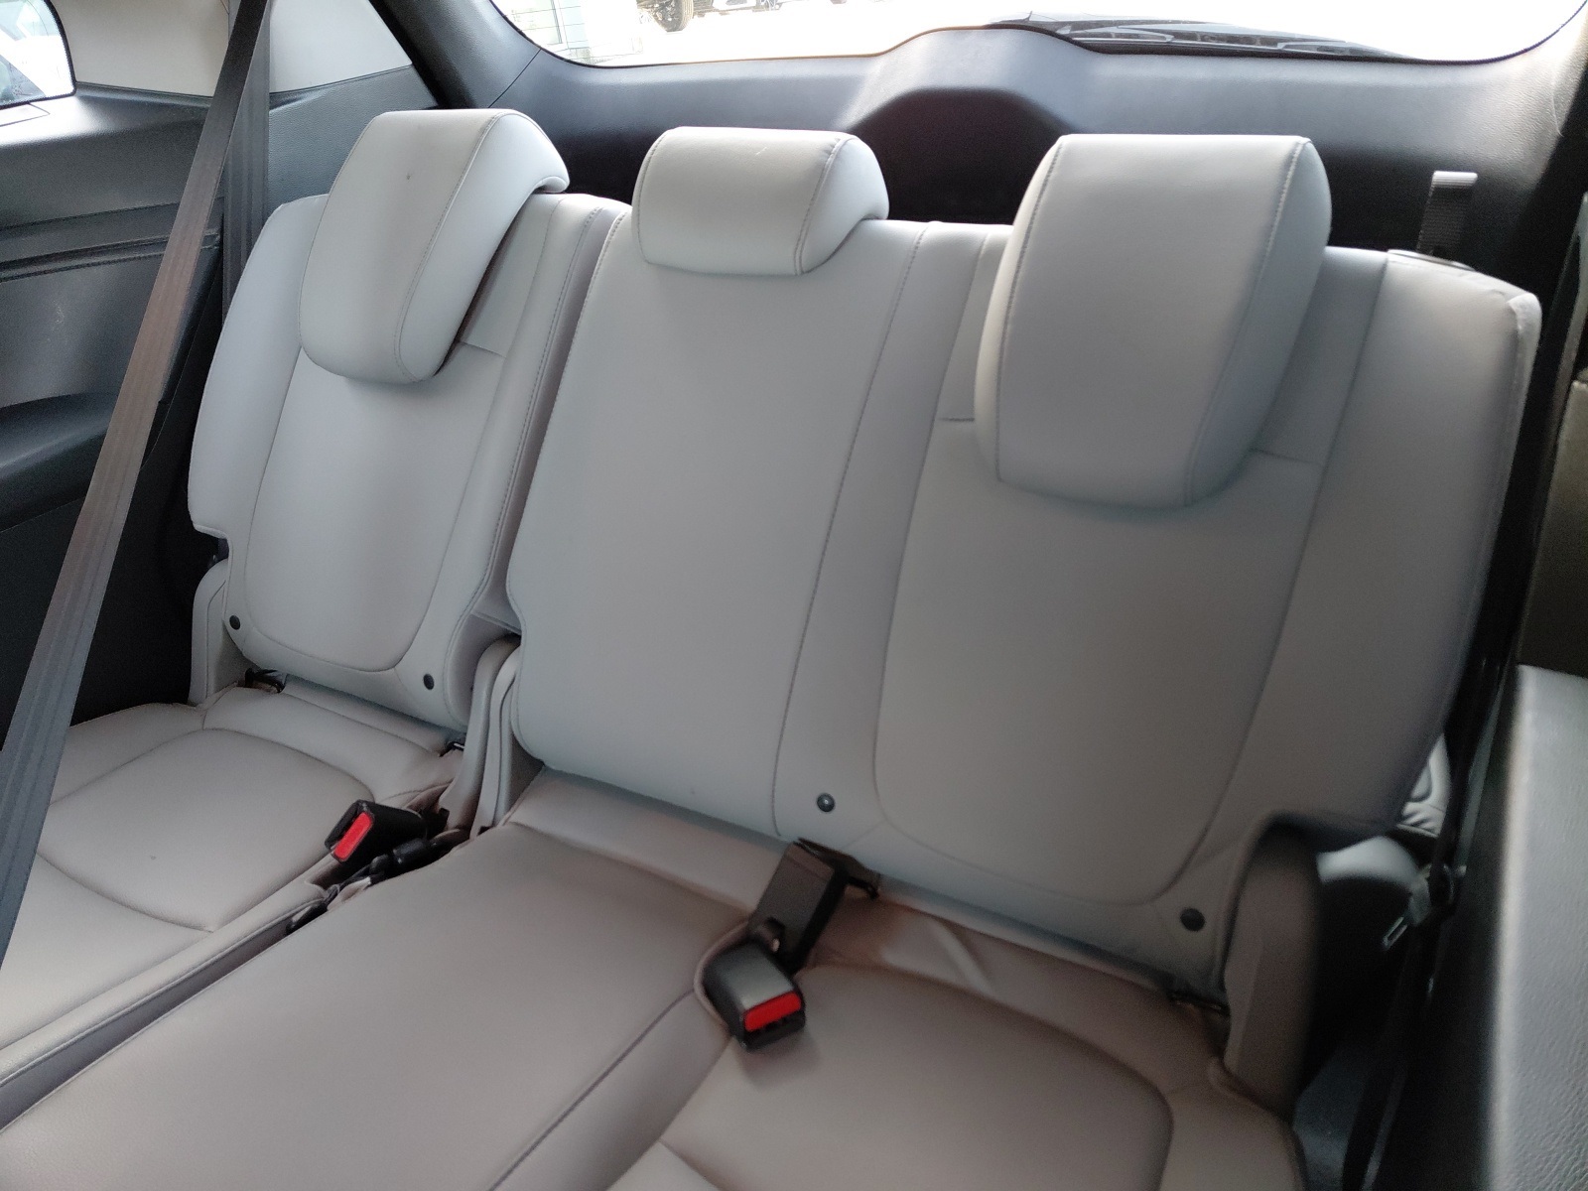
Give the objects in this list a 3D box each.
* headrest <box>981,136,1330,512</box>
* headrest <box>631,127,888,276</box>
[{"bbox_3d":[0.253,-0.201,0.830,0.210,0.278,0.137,13,2,25],"label":"headrest"},{"bbox_3d":[-0.036,-0.331,0.990,0.206,0.133,0.124,13,2,25],"label":"headrest"}]

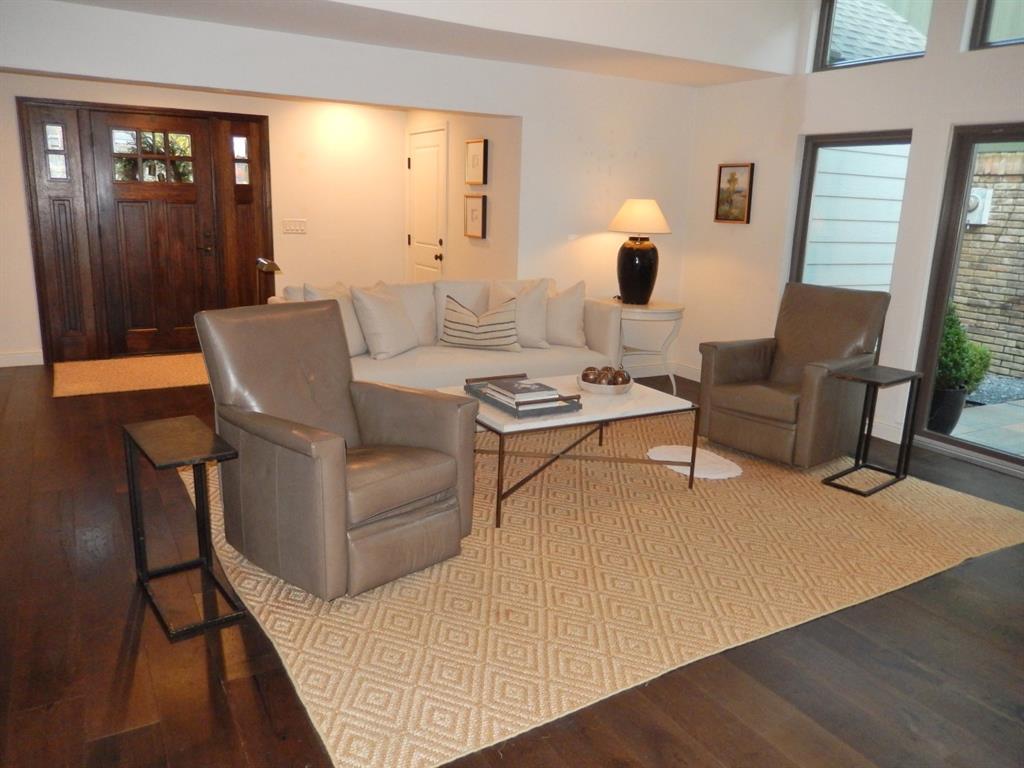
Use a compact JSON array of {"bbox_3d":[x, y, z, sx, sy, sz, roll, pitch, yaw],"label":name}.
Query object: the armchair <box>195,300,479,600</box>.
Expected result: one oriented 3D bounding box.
[{"bbox_3d":[-0.701,0.186,2.996,0.843,0.923,0.764,12,17,39],"label":"armchair"}]

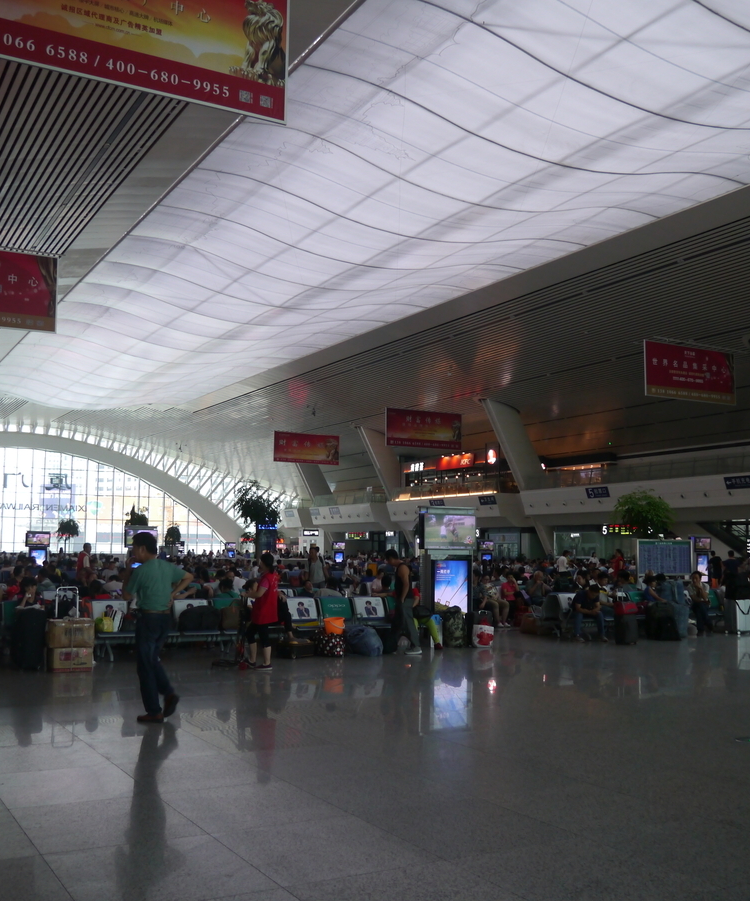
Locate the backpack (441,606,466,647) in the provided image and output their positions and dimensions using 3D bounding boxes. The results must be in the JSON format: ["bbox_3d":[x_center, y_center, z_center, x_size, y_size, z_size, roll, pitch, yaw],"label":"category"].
[{"bbox_3d":[1.320,2.988,16.444,0.350,0.660,0.290,2,-6,-15],"label":"backpack"}]

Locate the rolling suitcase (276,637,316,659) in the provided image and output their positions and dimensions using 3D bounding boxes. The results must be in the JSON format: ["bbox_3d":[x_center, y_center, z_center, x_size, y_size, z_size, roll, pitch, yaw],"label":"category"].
[{"bbox_3d":[-1.112,2.965,14.577,0.550,0.220,0.420,4,-7,-35],"label":"rolling suitcase"}]

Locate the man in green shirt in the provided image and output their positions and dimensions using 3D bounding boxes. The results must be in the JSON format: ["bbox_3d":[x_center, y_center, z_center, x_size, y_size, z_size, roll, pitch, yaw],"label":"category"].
[{"bbox_3d":[-2.019,1.650,9.166,0.440,1.720,0.530,-5,-8,42],"label":"man in green shirt"}]

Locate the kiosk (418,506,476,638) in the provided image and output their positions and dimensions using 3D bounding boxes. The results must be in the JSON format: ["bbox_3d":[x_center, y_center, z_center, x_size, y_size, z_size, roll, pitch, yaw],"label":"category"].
[{"bbox_3d":[1.246,2.152,16.743,1.020,2.310,0.330,4,-7,-29],"label":"kiosk"}]

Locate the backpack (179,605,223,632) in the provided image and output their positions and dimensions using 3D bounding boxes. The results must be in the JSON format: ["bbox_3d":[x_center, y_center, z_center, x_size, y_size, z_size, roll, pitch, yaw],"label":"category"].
[{"bbox_3d":[-2.552,2.451,14.206,0.560,0.370,0.340,4,-7,-29],"label":"backpack"}]

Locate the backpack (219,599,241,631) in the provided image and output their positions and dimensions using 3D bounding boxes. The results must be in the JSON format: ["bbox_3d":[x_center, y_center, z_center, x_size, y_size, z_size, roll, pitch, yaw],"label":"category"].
[{"bbox_3d":[-2.166,2.475,14.656,0.310,0.460,0.220,4,-7,-29],"label":"backpack"}]

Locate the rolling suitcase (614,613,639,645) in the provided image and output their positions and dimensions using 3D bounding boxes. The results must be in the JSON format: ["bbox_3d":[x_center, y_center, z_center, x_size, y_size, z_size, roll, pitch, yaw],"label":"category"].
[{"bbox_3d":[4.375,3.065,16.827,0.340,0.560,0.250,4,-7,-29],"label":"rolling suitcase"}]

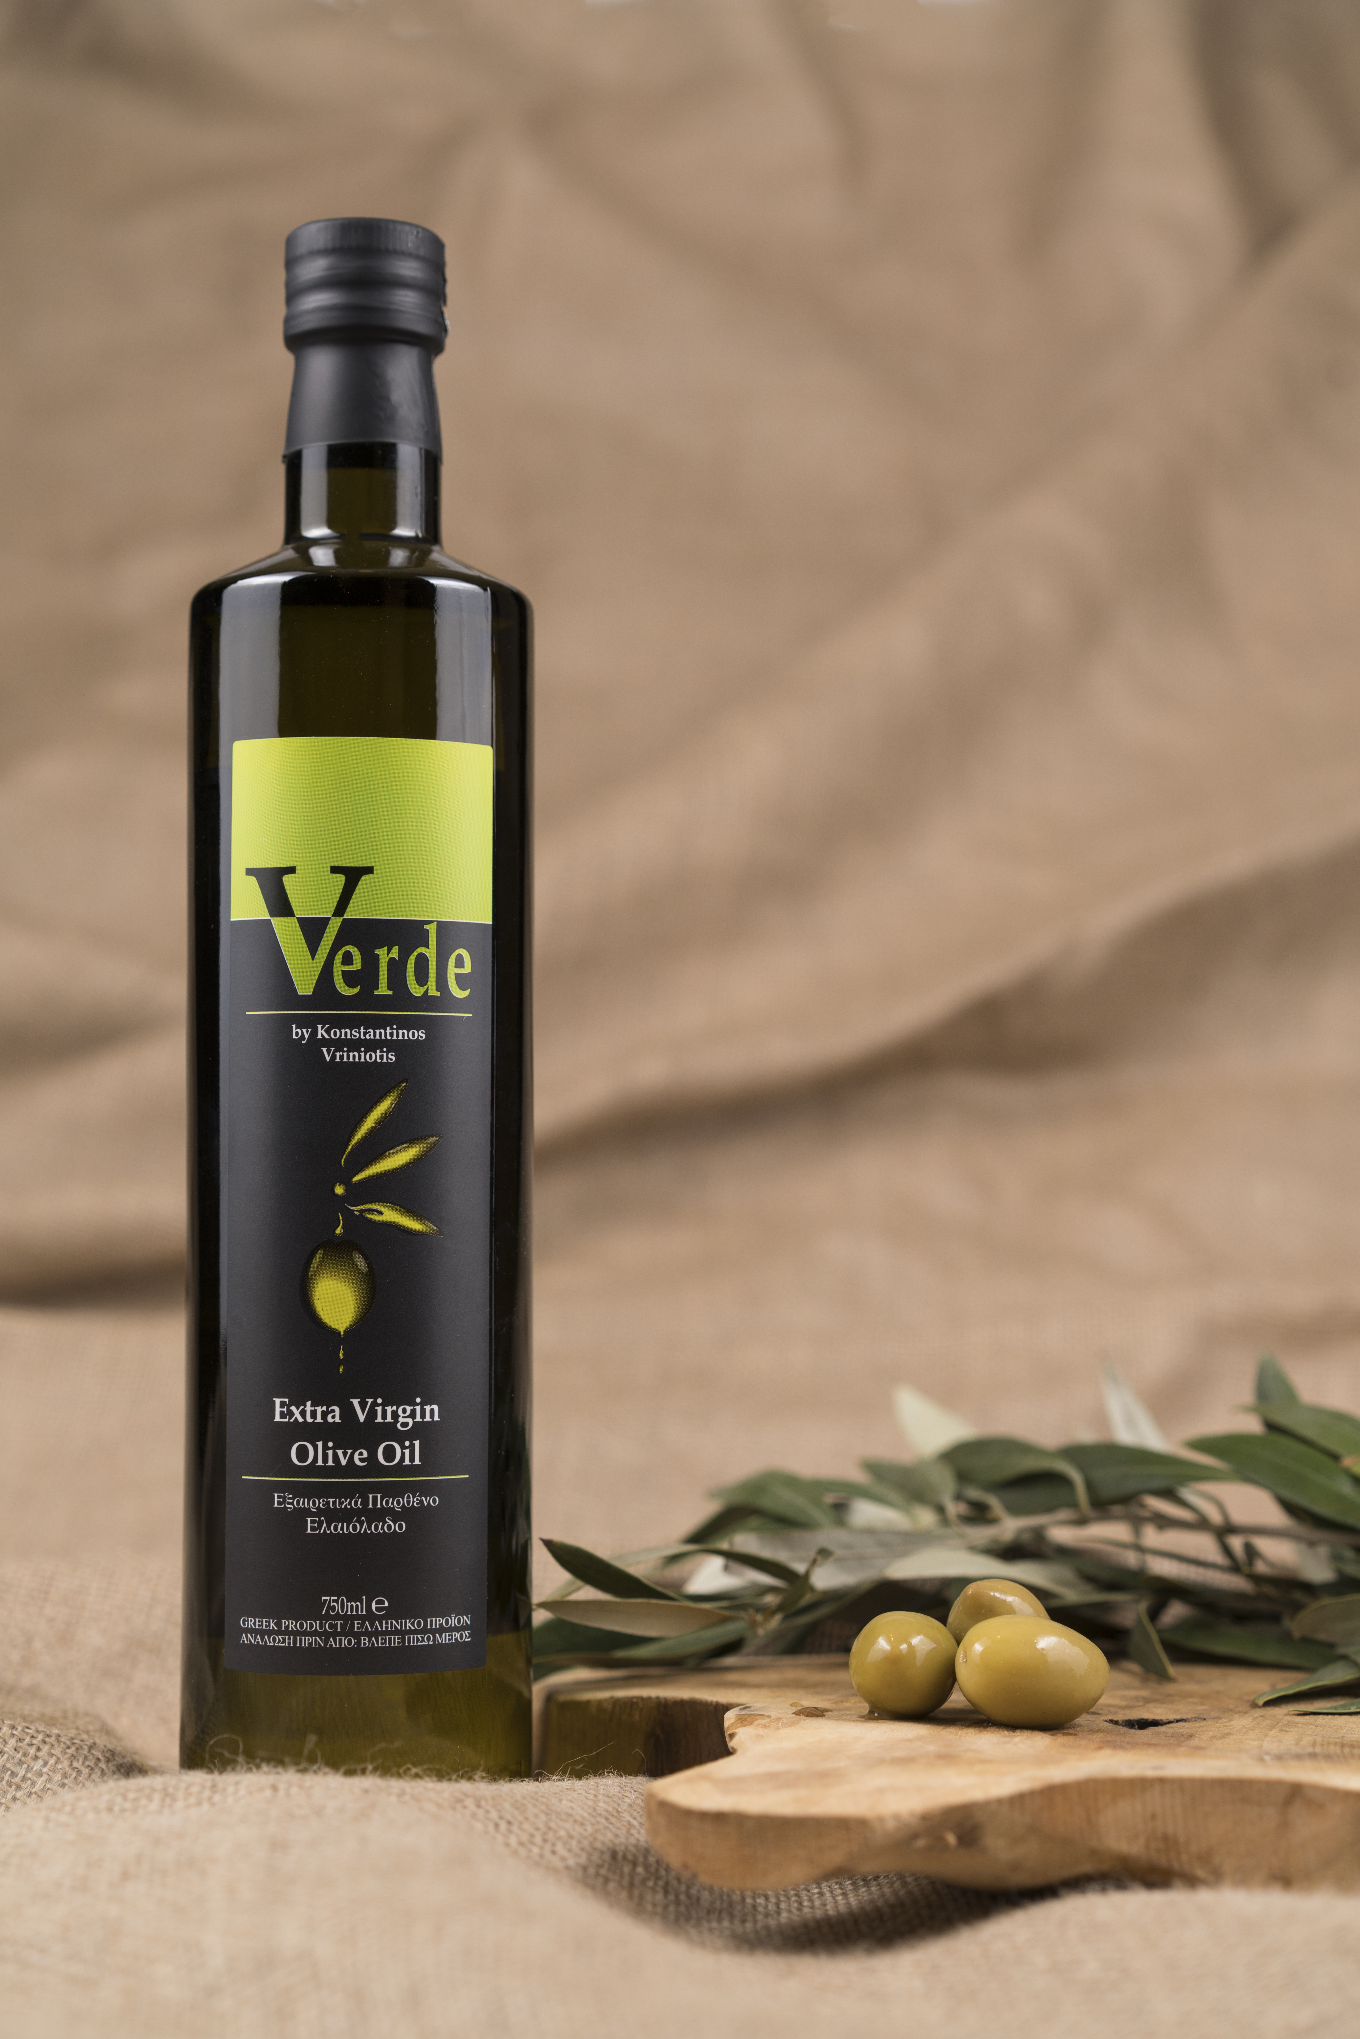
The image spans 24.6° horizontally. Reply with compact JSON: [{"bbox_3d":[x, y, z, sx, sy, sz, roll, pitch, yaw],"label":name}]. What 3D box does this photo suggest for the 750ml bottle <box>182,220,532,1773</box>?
[{"bbox_3d":[-0.066,-0.004,0.644,0.071,0.318,0.071,0,-3,-6],"label":"750ml bottle"}]

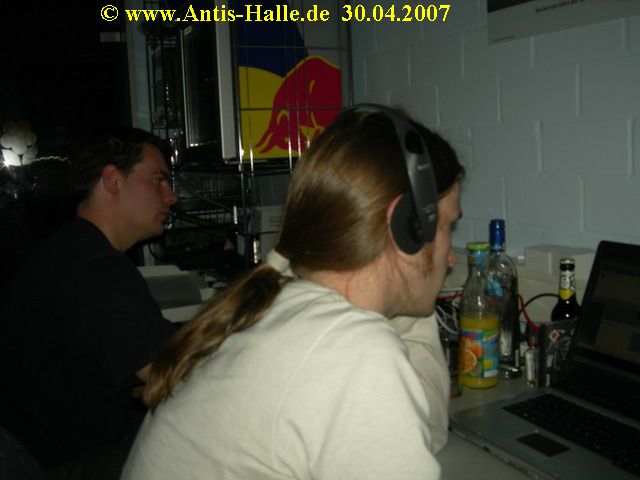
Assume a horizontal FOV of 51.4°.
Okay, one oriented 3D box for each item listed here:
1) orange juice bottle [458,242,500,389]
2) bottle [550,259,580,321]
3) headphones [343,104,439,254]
[{"bbox_3d":[0.320,0.150,1.329,0.080,0.286,0.080,-2,6,0],"label":"orange juice bottle"},{"bbox_3d":[0.502,0.164,1.349,0.066,0.248,0.066,-2,6,0],"label":"bottle"},{"bbox_3d":[0.060,-0.070,0.792,0.077,0.178,0.176,-12,11,-32],"label":"headphones"}]

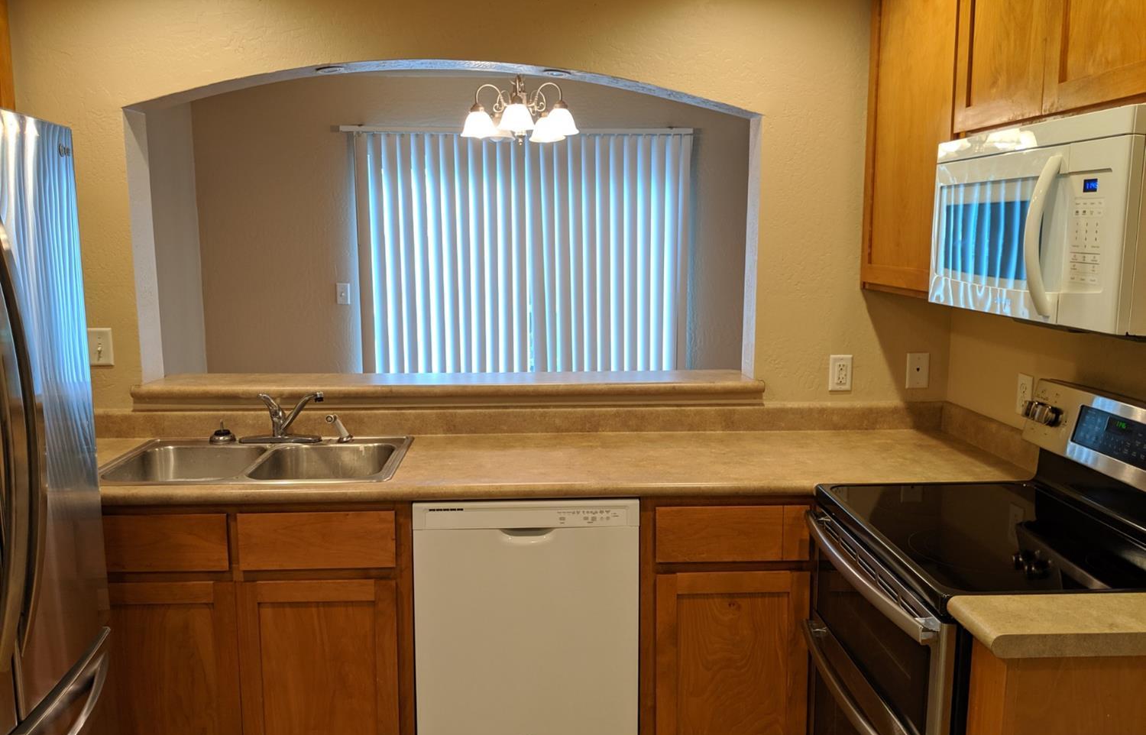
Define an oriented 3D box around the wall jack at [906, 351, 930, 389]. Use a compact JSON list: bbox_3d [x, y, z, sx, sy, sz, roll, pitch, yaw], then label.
[{"bbox_3d":[1.142,0.013,2.955,0.073,0.117,0.010,-1,8,-2],"label":"wall jack"}]

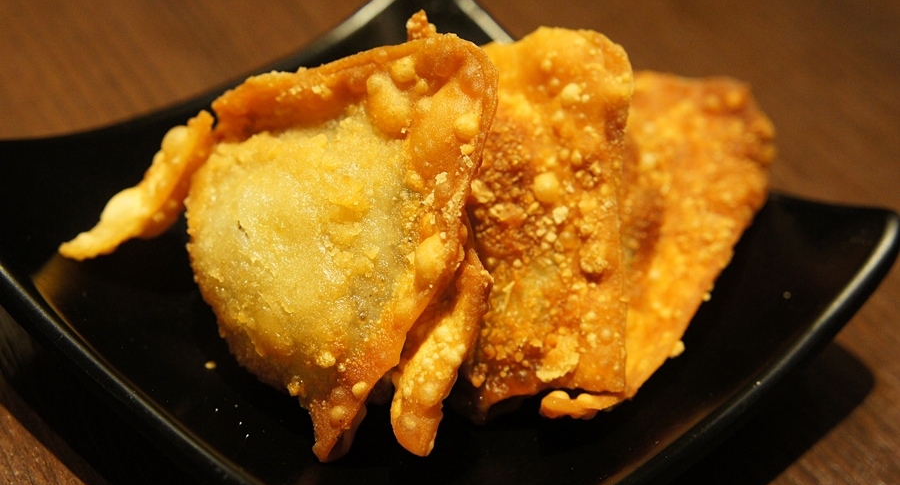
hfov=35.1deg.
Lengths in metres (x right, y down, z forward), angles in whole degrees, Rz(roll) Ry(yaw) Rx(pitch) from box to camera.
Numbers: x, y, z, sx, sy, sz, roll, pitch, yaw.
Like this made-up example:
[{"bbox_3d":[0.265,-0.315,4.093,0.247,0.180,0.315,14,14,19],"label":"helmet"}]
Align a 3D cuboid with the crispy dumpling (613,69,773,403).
[{"bbox_3d":[0.043,-0.003,0.315,0.045,0.020,0.075,23,72,-7],"label":"crispy dumpling"}]

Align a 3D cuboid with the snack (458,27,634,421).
[{"bbox_3d":[0.018,-0.004,0.298,0.043,0.021,0.081,3,74,-3],"label":"snack"}]

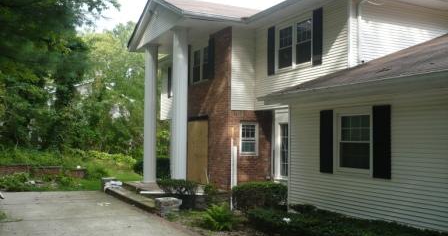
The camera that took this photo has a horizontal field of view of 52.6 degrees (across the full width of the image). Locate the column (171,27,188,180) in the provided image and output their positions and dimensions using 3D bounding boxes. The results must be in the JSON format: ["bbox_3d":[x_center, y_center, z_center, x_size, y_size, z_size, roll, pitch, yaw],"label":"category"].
[{"bbox_3d":[-1.542,-0.284,15.458,0.526,5.479,0.526,0,-2,0],"label":"column"}]

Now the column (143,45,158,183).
[{"bbox_3d":[-2.919,-0.172,18.234,0.526,5.479,0.526,1,-3,-28],"label":"column"}]

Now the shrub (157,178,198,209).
[{"bbox_3d":[-1.461,2.349,14.236,1.121,0.897,1.170,1,-3,-28],"label":"shrub"}]

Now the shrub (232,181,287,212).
[{"bbox_3d":[1.093,2.375,13.943,1.755,0.799,0.975,1,-3,-28],"label":"shrub"}]

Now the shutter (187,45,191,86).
[{"bbox_3d":[-1.415,-2.087,18.277,0.049,1.560,0.419,1,-3,-28],"label":"shutter"}]

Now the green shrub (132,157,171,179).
[{"bbox_3d":[-3.511,2.421,21.938,1.365,0.975,1.755,1,-3,-28],"label":"green shrub"}]

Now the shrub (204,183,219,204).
[{"bbox_3d":[-0.409,2.436,14.821,0.468,0.731,0.468,1,-3,-28],"label":"shrub"}]

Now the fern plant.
[{"bbox_3d":[-0.136,2.393,11.214,0.760,0.605,0.760,0,-2,0],"label":"fern plant"}]

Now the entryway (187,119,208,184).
[{"bbox_3d":[-0.986,1.276,17.464,0.195,2.438,1.999,1,-3,-28],"label":"entryway"}]

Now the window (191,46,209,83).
[{"bbox_3d":[-0.926,-2.024,17.408,0.117,1.365,1.560,1,-3,-28],"label":"window"}]

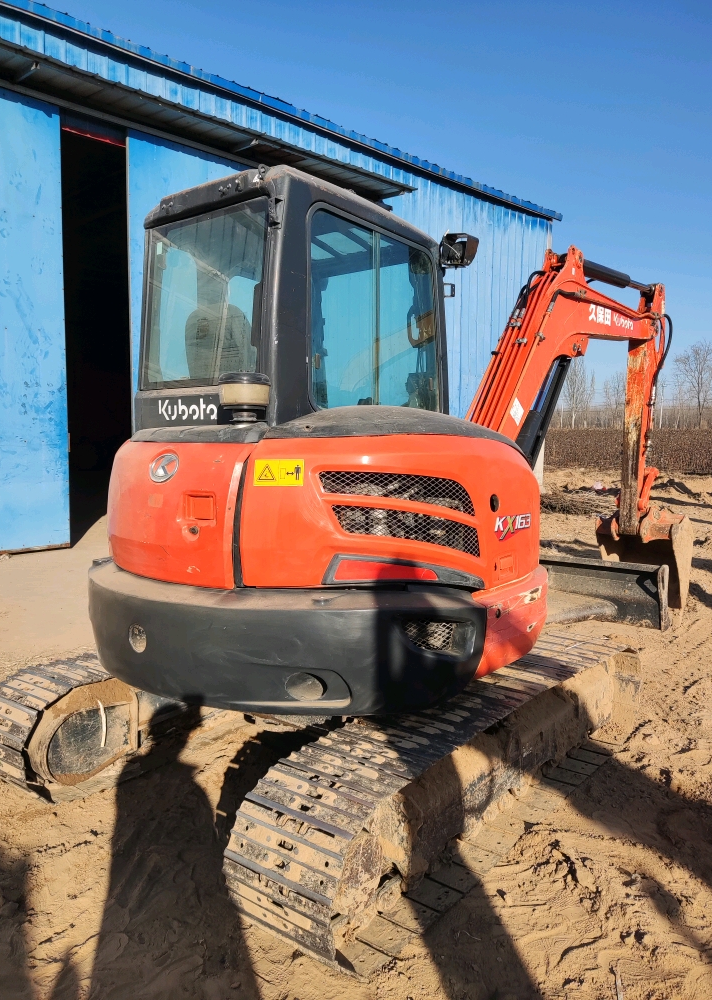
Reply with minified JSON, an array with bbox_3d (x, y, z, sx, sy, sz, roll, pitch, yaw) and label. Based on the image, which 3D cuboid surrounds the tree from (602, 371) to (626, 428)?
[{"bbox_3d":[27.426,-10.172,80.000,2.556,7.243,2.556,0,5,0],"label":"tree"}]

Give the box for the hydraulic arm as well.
[{"bbox_3d":[1.545,-0.314,4.999,0.610,2.560,2.920,4,6,38],"label":"hydraulic arm"}]

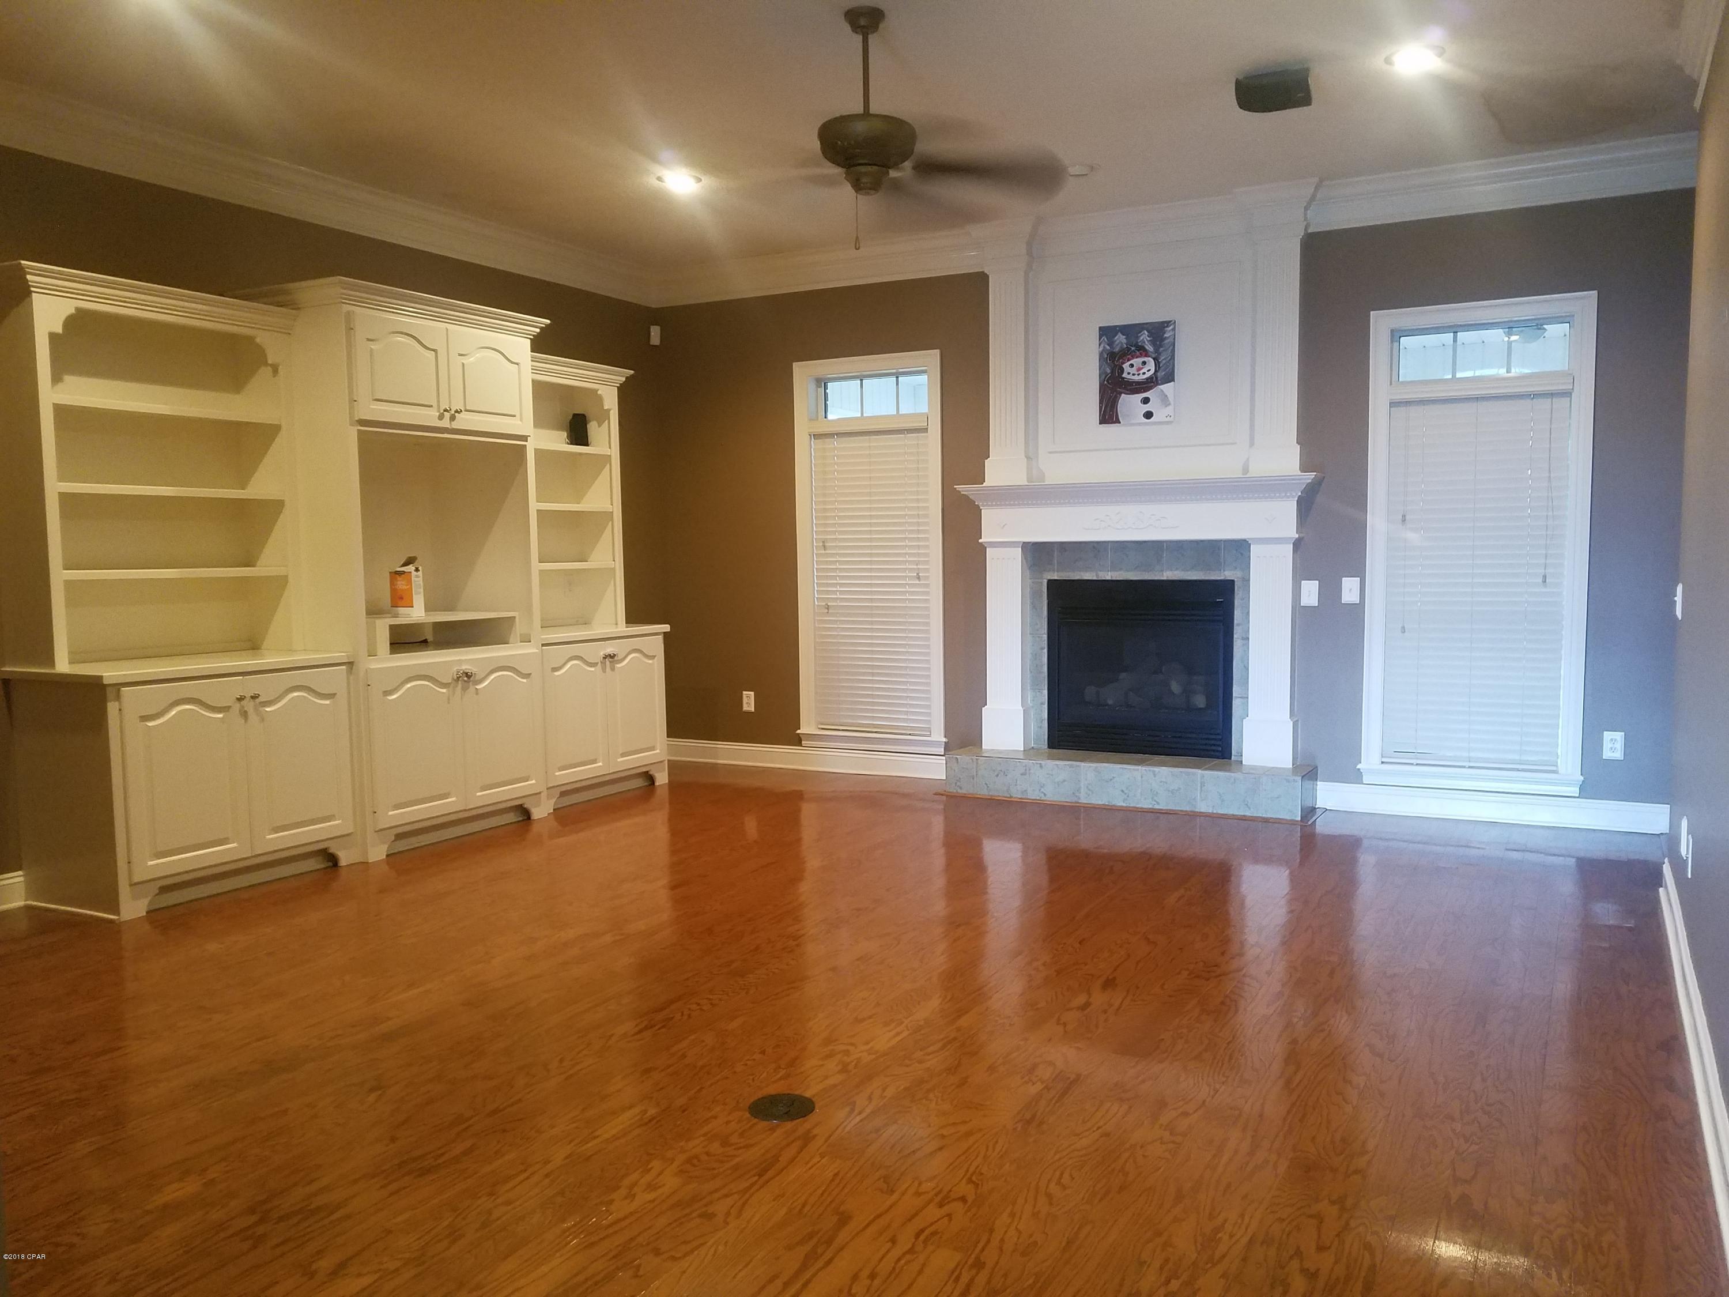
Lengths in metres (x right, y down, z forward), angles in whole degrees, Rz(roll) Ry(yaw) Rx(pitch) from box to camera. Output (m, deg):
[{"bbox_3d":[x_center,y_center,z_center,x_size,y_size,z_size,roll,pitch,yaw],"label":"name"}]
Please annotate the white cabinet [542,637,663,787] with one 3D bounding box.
[{"bbox_3d":[-1.634,0.369,7.114,0.607,0.871,0.970,2,5,30],"label":"white cabinet"}]

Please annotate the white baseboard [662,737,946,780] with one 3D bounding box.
[{"bbox_3d":[-0.382,0.669,7.923,1.951,0.129,0.022,2,5,26],"label":"white baseboard"}]

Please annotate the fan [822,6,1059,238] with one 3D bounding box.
[{"bbox_3d":[0.004,-1.752,4.166,1.290,0.581,1.290,2,5,29],"label":"fan"}]

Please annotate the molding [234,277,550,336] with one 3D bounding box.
[{"bbox_3d":[-2.191,-1.549,6.099,0.729,0.090,1.260,2,5,29],"label":"molding"}]

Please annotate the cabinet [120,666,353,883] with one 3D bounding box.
[{"bbox_3d":[-2.716,0.485,5.379,0.506,0.776,1.026,2,5,29],"label":"cabinet"}]

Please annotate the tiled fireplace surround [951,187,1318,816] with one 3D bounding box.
[{"bbox_3d":[1.361,-0.710,6.760,1.903,3.038,0.378,2,5,29],"label":"tiled fireplace surround"}]

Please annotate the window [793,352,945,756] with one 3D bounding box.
[{"bbox_3d":[0.021,-0.554,7.707,1.012,2.315,0.121,2,5,29],"label":"window"}]

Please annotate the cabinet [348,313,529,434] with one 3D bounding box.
[{"bbox_3d":[-2.158,-1.240,6.073,0.634,0.478,1.063,2,5,30],"label":"cabinet"}]

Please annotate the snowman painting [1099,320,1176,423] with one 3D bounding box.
[{"bbox_3d":[1.435,-1.440,6.825,0.405,0.517,0.022,2,5,26],"label":"snowman painting"}]

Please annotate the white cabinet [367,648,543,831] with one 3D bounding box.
[{"bbox_3d":[-2.130,0.401,6.218,0.620,0.733,1.049,2,5,30],"label":"white cabinet"}]

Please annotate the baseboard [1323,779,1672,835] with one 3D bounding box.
[{"bbox_3d":[2.963,0.758,6.210,1.520,0.146,0.034,2,5,29],"label":"baseboard"}]

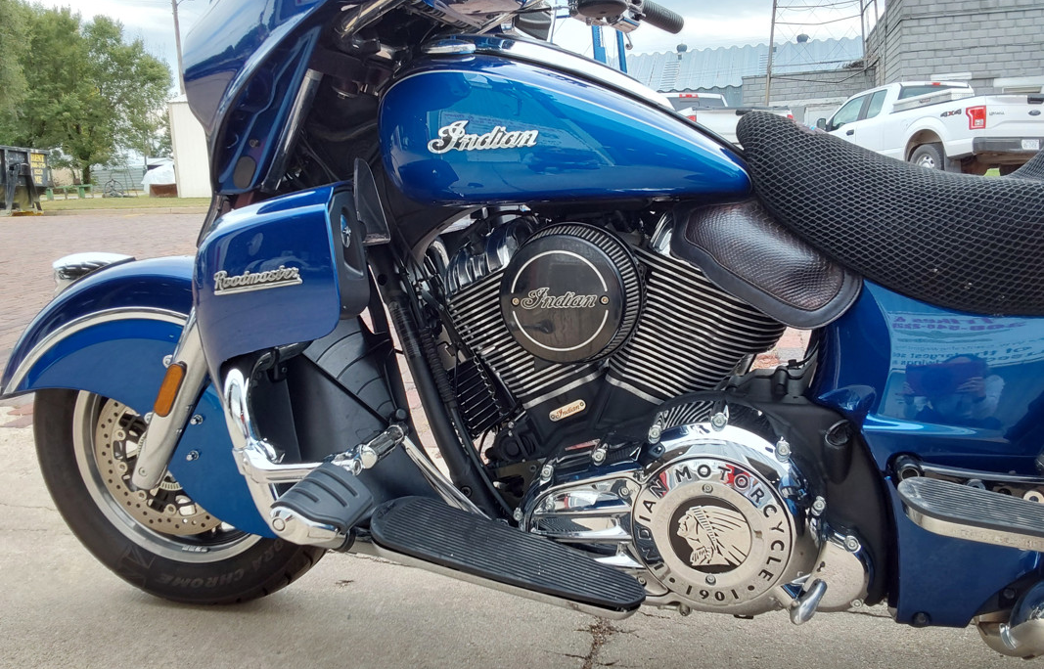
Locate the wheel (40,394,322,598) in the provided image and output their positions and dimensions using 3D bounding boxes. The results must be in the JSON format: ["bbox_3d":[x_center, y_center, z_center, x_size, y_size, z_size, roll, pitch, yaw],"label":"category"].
[{"bbox_3d":[-0.615,0.205,1.580,0.640,0.640,0.130,0,12,13],"label":"wheel"}]

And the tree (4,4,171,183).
[{"bbox_3d":[-28.277,-15.380,55.105,10.200,12.095,9.500,-8,13,-25],"label":"tree"}]

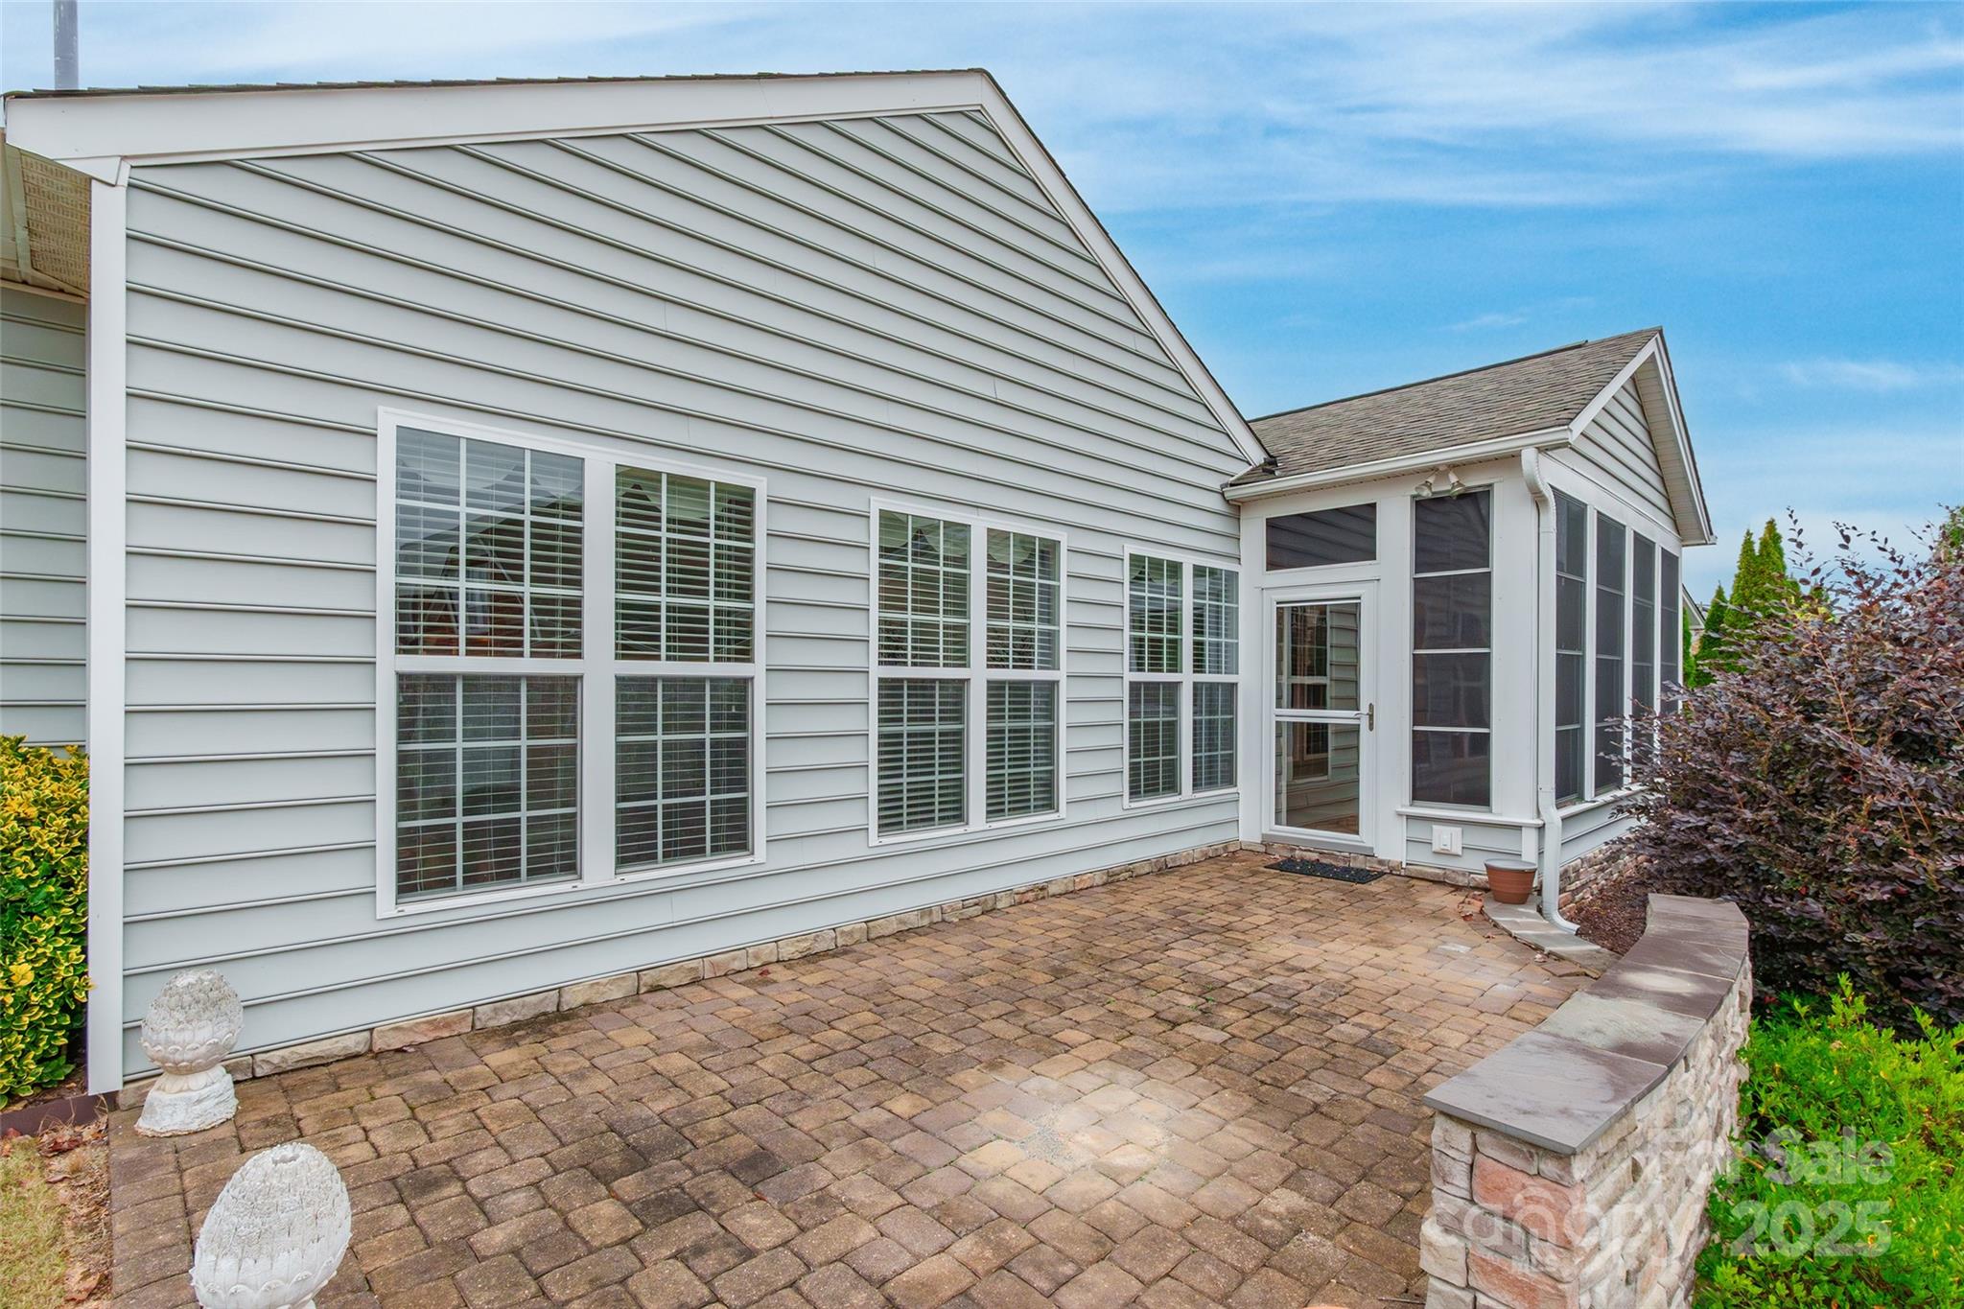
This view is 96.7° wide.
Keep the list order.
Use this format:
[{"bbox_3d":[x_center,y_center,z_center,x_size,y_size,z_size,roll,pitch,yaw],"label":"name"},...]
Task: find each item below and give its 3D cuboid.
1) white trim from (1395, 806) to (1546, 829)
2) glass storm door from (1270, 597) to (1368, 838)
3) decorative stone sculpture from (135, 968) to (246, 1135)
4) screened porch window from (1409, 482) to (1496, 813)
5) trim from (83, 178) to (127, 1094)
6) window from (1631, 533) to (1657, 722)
[{"bbox_3d":[3.285,1.108,5.955,0.065,0.050,0.910,1,-1,-43],"label":"white trim"},{"bbox_3d":[2.584,0.475,6.735,0.055,1.880,0.820,1,-1,-43],"label":"glass storm door"},{"bbox_3d":[-2.480,1.214,2.737,0.225,0.440,0.225,1,-1,-43],"label":"decorative stone sculpture"},{"bbox_3d":[3.273,-0.028,6.072,0.070,2.224,0.533,1,-1,-43],"label":"screened porch window"},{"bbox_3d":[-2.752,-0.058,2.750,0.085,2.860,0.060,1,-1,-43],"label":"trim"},{"bbox_3d":[5.900,-0.030,7.755,0.960,2.020,0.070,1,-1,-43],"label":"window"}]

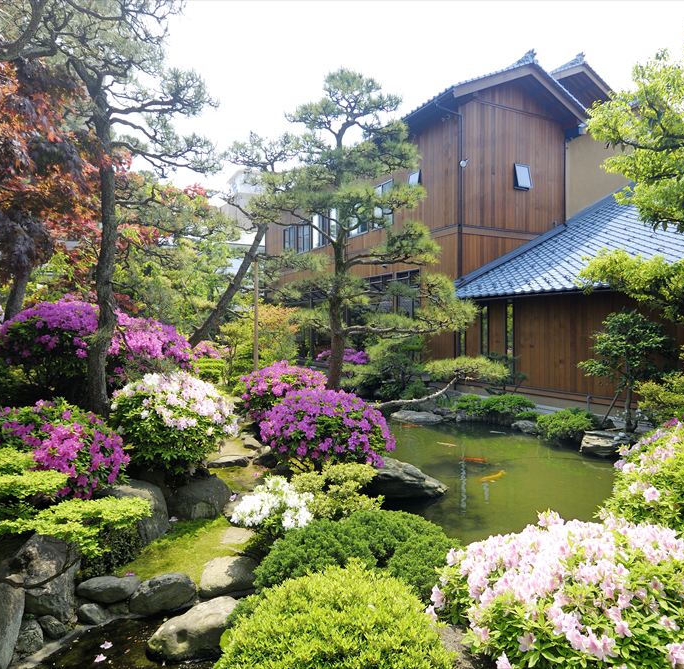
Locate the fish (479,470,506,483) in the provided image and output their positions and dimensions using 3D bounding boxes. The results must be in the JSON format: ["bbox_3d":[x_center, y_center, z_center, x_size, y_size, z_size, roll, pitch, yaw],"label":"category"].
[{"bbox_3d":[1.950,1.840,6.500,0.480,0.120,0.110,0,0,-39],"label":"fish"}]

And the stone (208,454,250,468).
[{"bbox_3d":[-1.280,1.460,5.700,0.460,0.110,0.420,0,0,0],"label":"stone"}]

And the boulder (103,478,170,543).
[{"bbox_3d":[-1.570,1.330,3.820,0.520,0.430,0.450,0,0,0],"label":"boulder"}]

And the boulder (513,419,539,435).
[{"bbox_3d":[3.500,1.730,9.500,0.520,0.300,0.420,0,0,0],"label":"boulder"}]

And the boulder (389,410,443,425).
[{"bbox_3d":[1.557,1.747,10.600,1.130,0.340,0.700,0,0,8],"label":"boulder"}]

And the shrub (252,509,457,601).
[{"bbox_3d":[0.080,1.410,3.200,1.300,0.550,1.050,0,0,0],"label":"shrub"}]

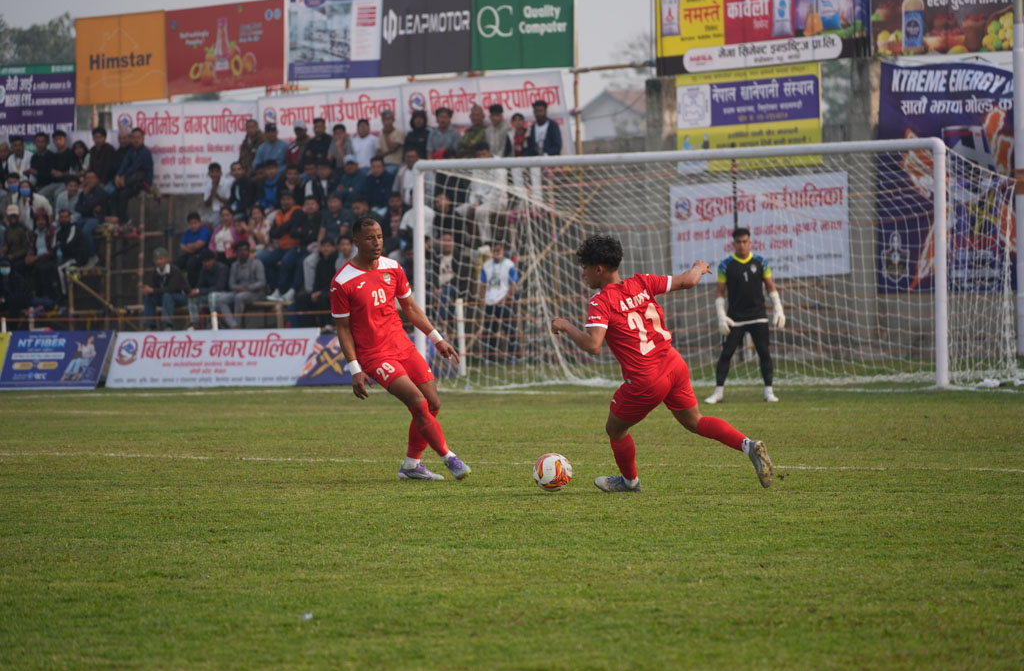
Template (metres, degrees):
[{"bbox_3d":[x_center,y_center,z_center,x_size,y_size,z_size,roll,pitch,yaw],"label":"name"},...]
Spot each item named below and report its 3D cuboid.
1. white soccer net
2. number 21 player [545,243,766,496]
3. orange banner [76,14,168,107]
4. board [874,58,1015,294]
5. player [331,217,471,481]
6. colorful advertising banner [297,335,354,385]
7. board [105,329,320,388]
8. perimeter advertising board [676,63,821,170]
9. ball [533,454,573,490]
[{"bbox_3d":[2.170,-0.714,58.272,7.560,2.560,1.600,0,1,44],"label":"white soccer net"},{"bbox_3d":[0.854,0.161,31.400,1.150,1.480,0.780,-1,1,35],"label":"number 21 player"},{"bbox_3d":[-5.691,-4.025,79.500,0.060,1.250,1.950,-2,1,-42],"label":"orange banner"},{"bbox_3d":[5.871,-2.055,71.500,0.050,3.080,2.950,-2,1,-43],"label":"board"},{"bbox_3d":[-0.682,0.079,33.400,0.800,1.610,0.580,-1,1,-25],"label":"player"},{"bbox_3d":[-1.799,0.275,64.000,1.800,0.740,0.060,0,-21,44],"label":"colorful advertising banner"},{"bbox_3d":[-3.649,0.282,66.000,3.500,0.740,0.060,0,-21,44],"label":"board"},{"bbox_3d":[3.196,-2.920,73.500,0.050,1.330,2.650,-2,1,-42],"label":"perimeter advertising board"},{"bbox_3d":[0.232,0.777,31.100,0.220,0.220,0.220,-1,1,0],"label":"ball"}]

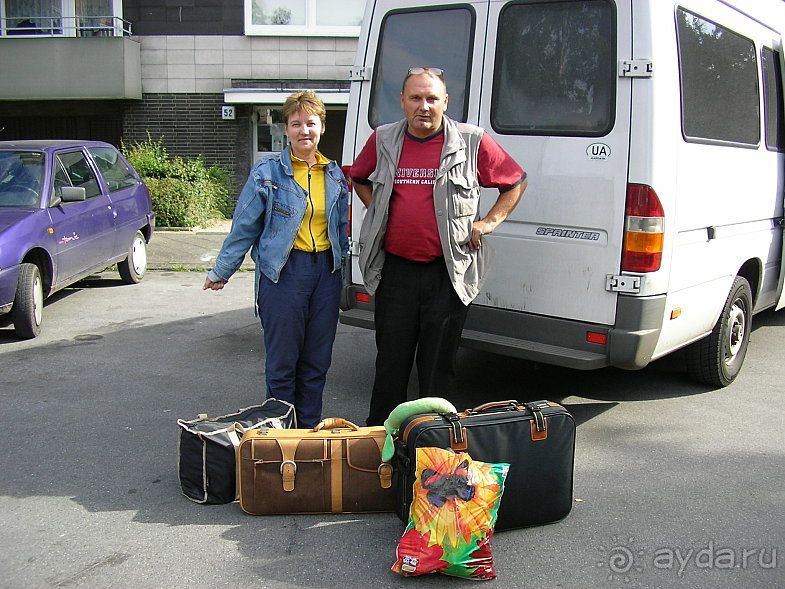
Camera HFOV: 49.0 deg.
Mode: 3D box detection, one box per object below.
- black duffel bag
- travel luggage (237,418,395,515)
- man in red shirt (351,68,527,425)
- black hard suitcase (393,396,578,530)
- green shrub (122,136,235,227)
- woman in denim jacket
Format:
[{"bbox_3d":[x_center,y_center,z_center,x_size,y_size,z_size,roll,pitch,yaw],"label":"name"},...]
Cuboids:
[{"bbox_3d":[-0.636,0.624,3.530,0.205,0.290,0.510,8,12,41],"label":"black duffel bag"},{"bbox_3d":[-0.218,0.642,3.286,0.711,0.340,0.165,0,9,-5],"label":"travel luggage"},{"bbox_3d":[0.194,-0.107,3.707,0.740,1.700,0.400,2,9,6],"label":"man in red shirt"},{"bbox_3d":[0.337,0.619,3.124,0.647,0.447,0.180,-3,9,-22],"label":"black hard suitcase"},{"bbox_3d":[-3.509,-1.845,14.200,1.900,1.420,1.350,1,9,0],"label":"green shrub"},{"bbox_3d":[-0.495,-0.070,3.713,0.600,1.610,0.360,-1,9,-13],"label":"woman in denim jacket"}]

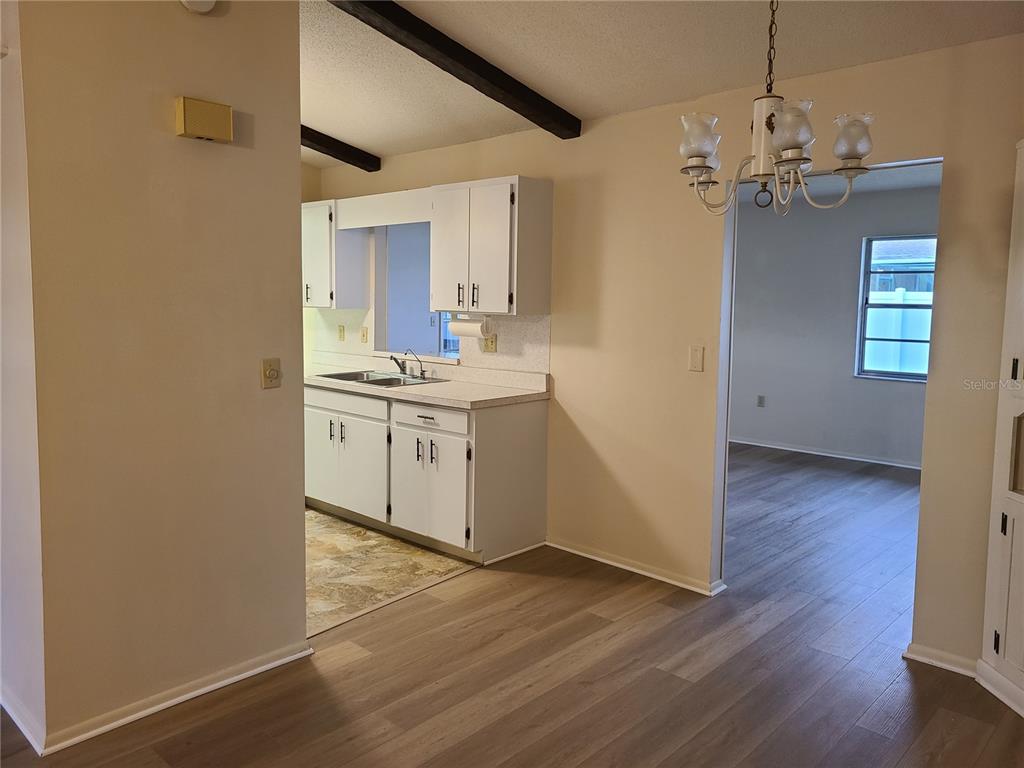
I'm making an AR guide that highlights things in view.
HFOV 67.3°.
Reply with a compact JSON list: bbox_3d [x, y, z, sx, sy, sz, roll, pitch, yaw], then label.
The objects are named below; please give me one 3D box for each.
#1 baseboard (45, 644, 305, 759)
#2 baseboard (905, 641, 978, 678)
[{"bbox_3d":[-1.163,1.114,2.808,0.022,0.060,1.000,6,8,42],"label":"baseboard"},{"bbox_3d":[1.732,1.119,3.127,0.270,0.066,0.022,7,9,44],"label":"baseboard"}]

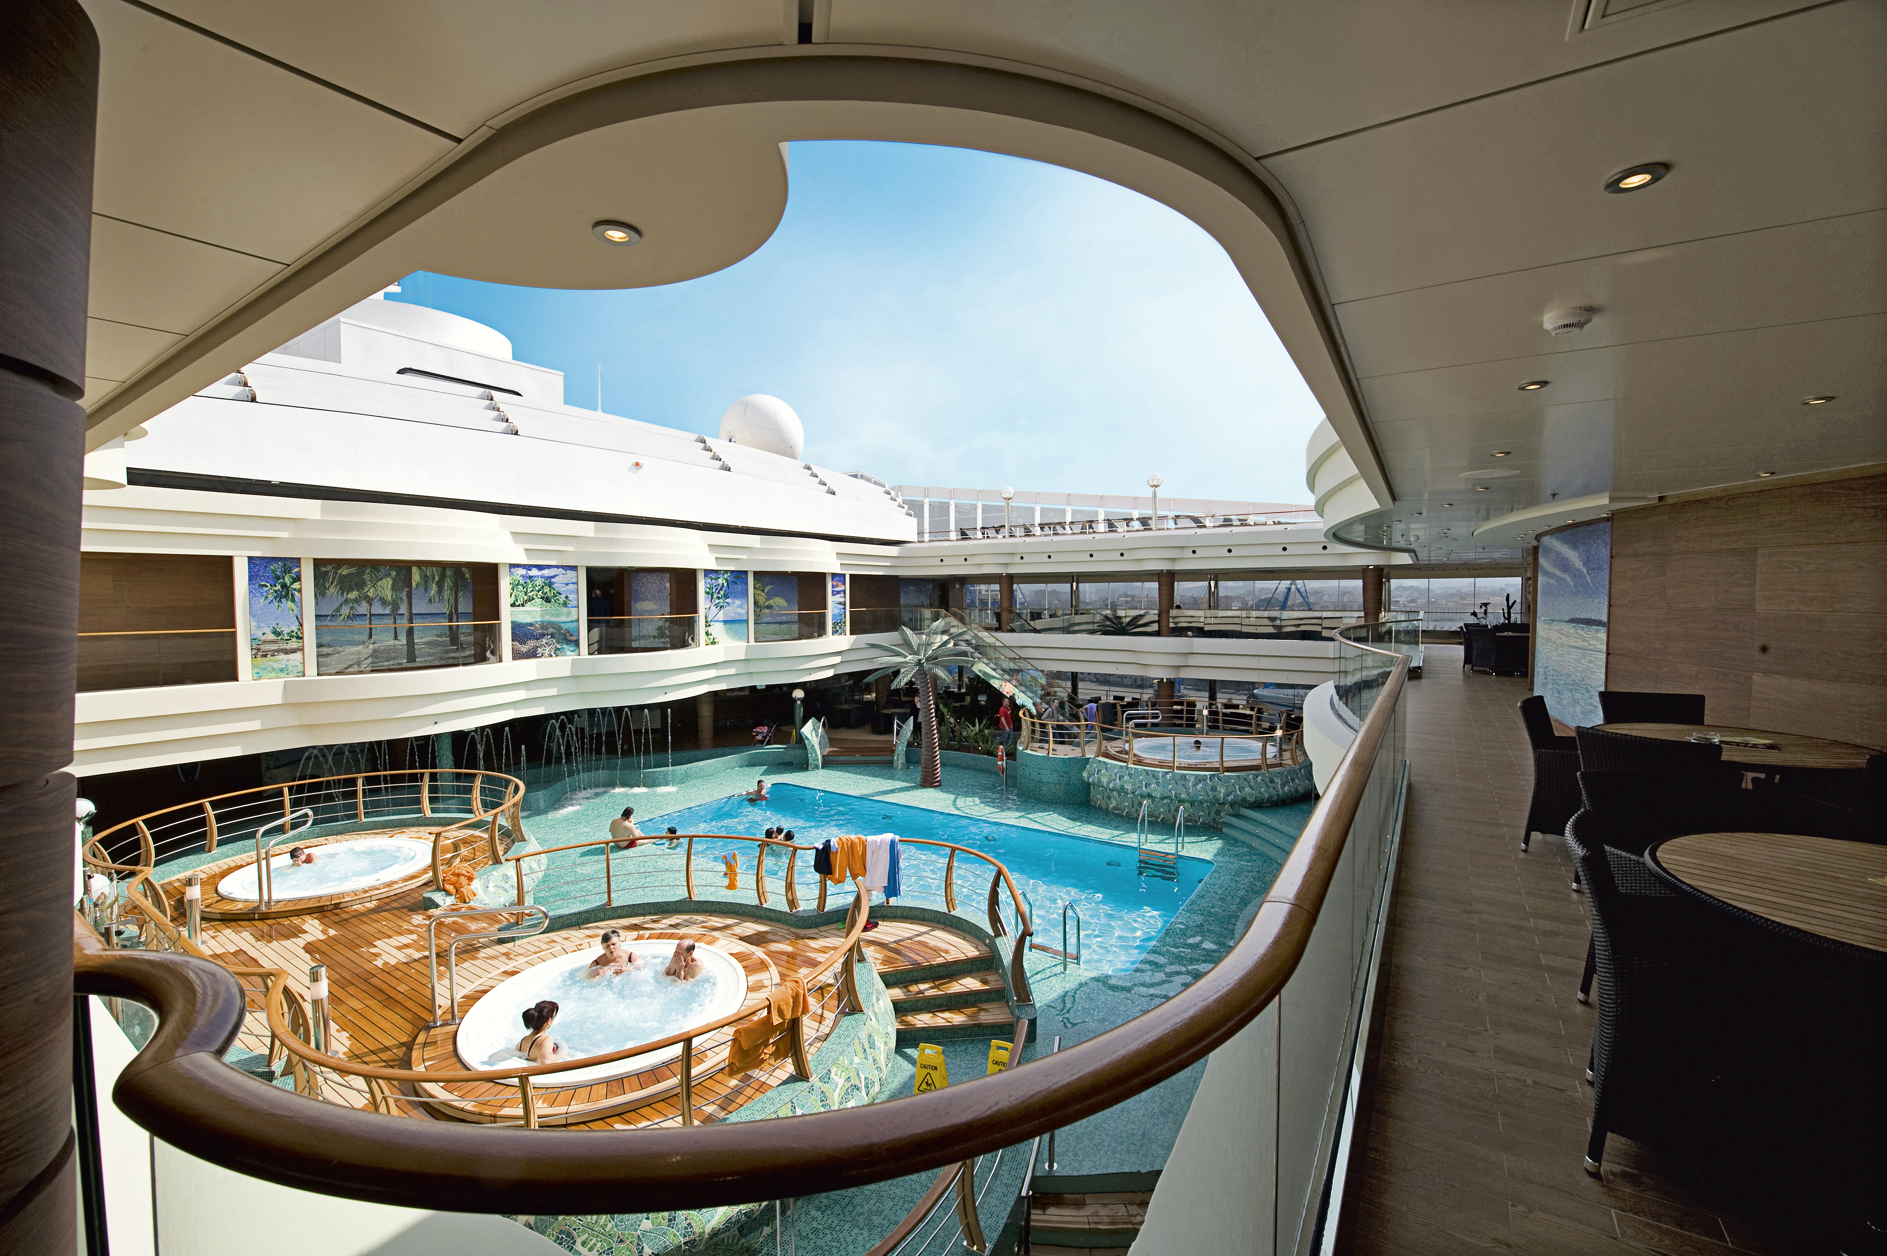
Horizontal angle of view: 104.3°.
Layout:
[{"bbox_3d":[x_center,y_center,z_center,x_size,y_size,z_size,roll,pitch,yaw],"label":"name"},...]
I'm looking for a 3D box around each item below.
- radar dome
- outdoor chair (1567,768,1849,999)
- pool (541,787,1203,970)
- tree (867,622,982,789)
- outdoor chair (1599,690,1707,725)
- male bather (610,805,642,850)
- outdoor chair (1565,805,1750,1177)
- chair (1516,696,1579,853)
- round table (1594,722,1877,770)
[{"bbox_3d":[-7.431,-7.838,30.000,3.350,3.400,3.350,-1,3,-14],"label":"radar dome"},{"bbox_3d":[2.658,0.989,2.484,0.560,0.870,0.610,0,3,0],"label":"outdoor chair"},{"bbox_3d":[-1.088,5.298,15.521,11.900,1.400,5.150,2,3,34],"label":"pool"},{"bbox_3d":[-0.416,2.064,20.189,3.200,4.600,3.200,0,3,-1],"label":"tree"},{"bbox_3d":[4.522,0.884,4.551,0.560,0.870,0.610,1,3,22],"label":"outdoor chair"},{"bbox_3d":[-6.582,4.169,15.499,0.750,0.880,0.540,-2,3,-33],"label":"male bather"},{"bbox_3d":[2.103,1.017,1.932,0.610,0.870,0.560,2,4,40],"label":"outdoor chair"},{"bbox_3d":[3.821,0.896,4.329,0.560,0.870,0.610,-3,4,-40],"label":"chair"},{"bbox_3d":[4.153,0.982,3.892,1.200,0.740,1.200,2,3,34],"label":"round table"}]

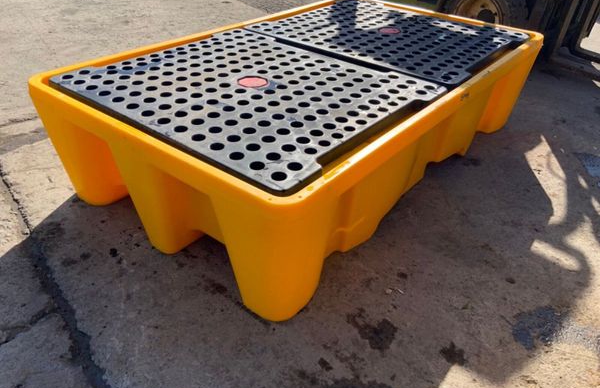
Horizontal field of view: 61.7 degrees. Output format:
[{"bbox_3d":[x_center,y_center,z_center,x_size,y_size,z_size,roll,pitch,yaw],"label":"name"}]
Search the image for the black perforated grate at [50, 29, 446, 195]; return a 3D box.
[{"bbox_3d":[-0.197,-0.442,2.130,1.250,0.045,1.107,26,39,30],"label":"black perforated grate"}]

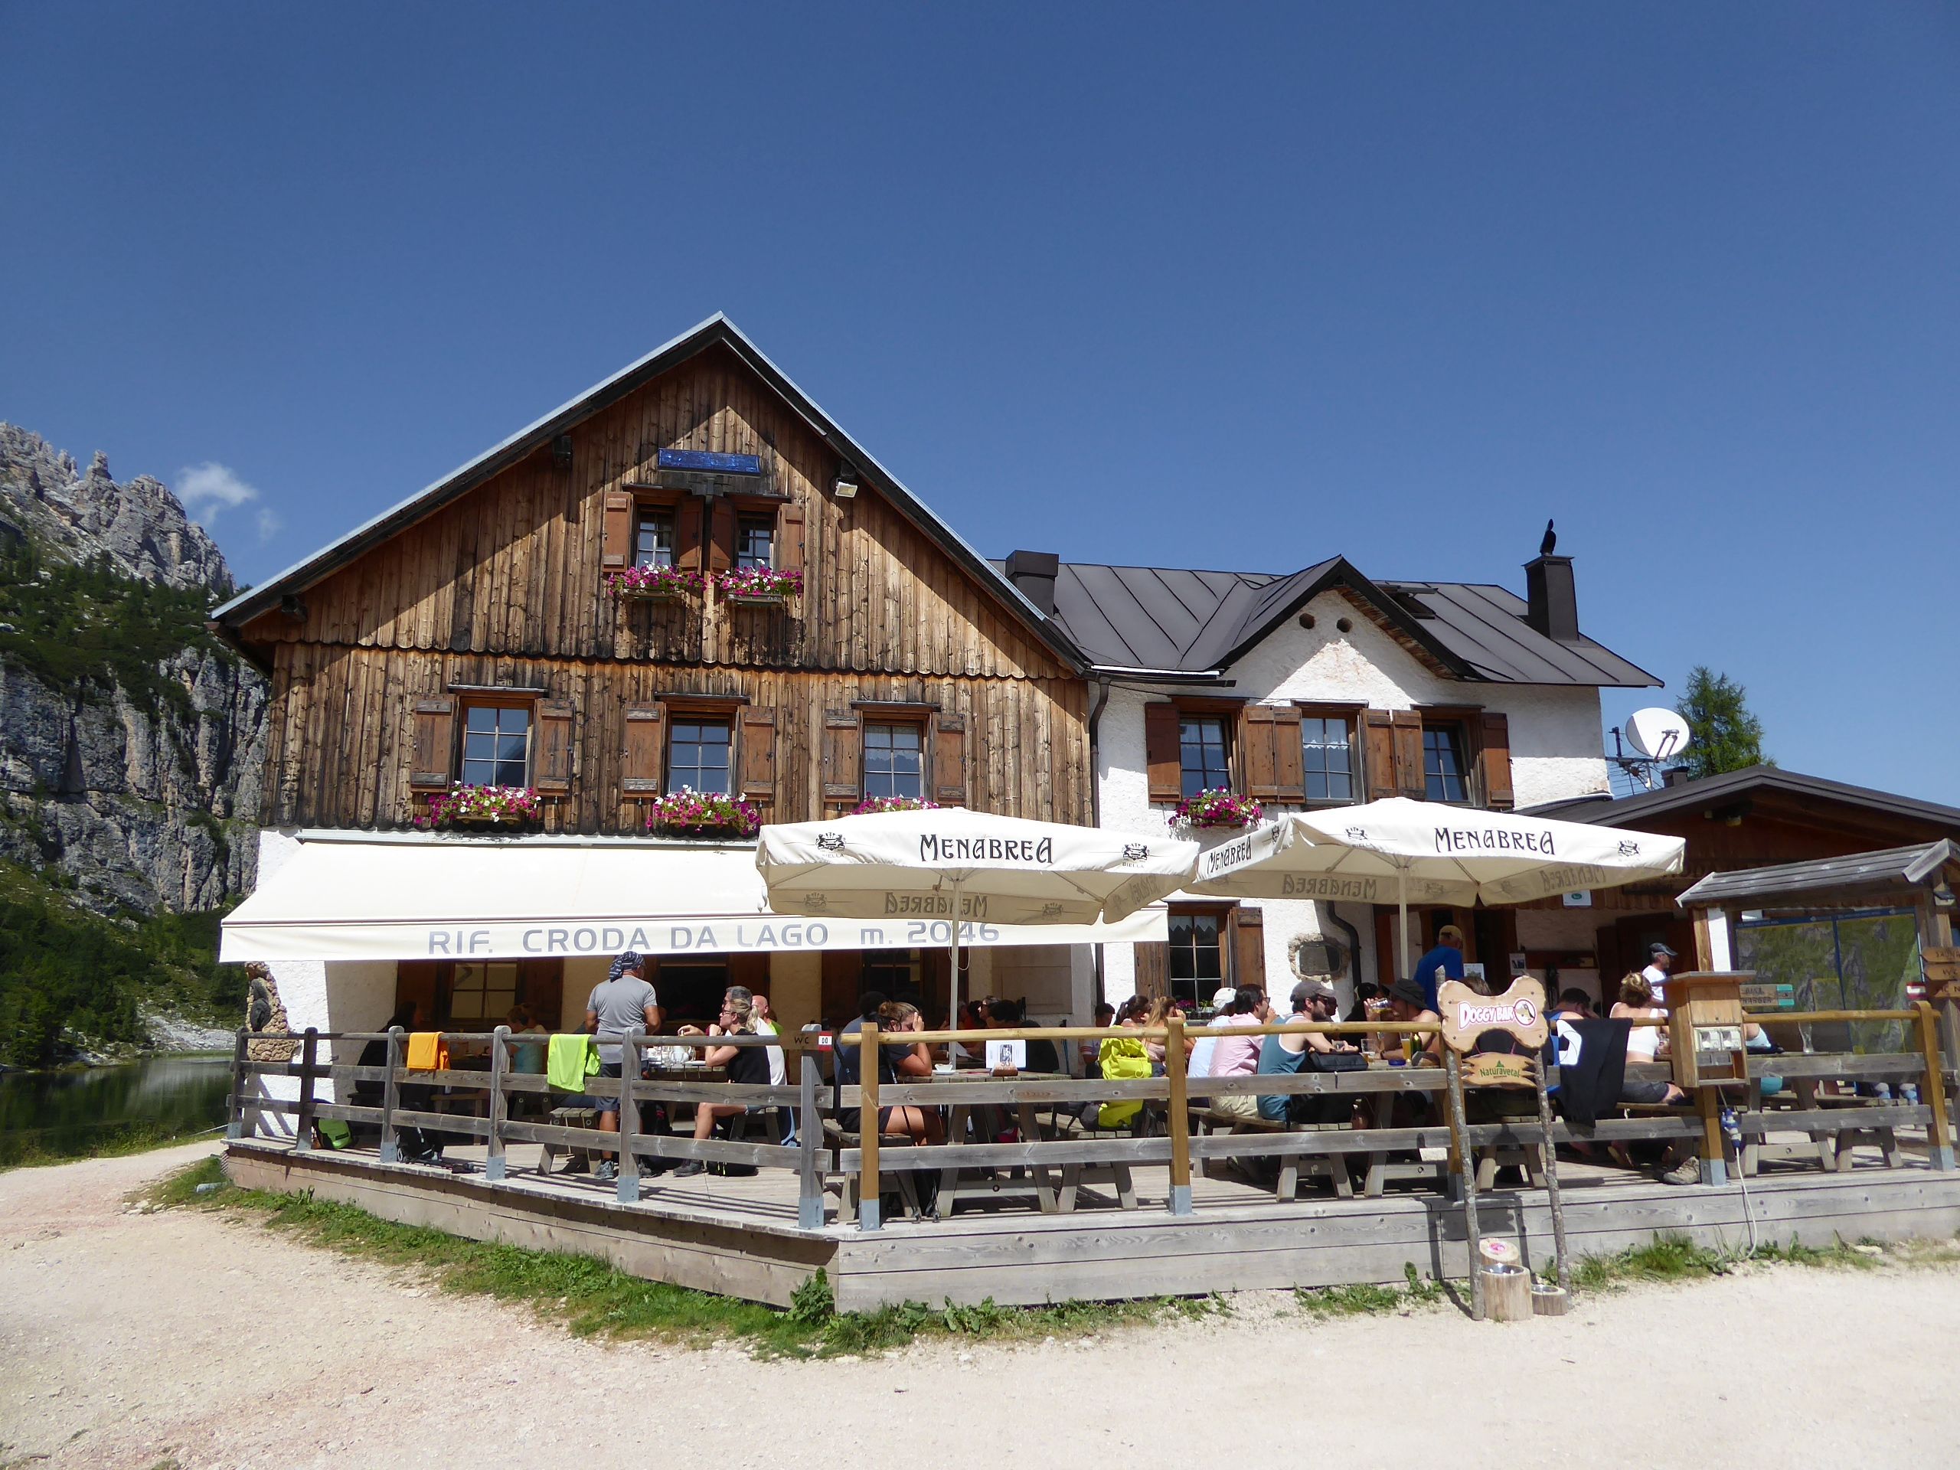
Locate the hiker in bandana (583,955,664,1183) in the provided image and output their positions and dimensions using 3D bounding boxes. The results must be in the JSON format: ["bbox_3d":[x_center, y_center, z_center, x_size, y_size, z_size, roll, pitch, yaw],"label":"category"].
[{"bbox_3d":[-2.764,2.543,10.988,0.580,1.720,0.360,-2,-11,6],"label":"hiker in bandana"}]

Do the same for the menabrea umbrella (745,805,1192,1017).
[{"bbox_3d":[-0.168,1.973,11.191,3.000,2.860,3.000,1,-12,-8],"label":"menabrea umbrella"}]

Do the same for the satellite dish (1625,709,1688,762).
[{"bbox_3d":[9.561,0.000,19.973,0.900,0.830,0.400,0,-29,-2],"label":"satellite dish"}]

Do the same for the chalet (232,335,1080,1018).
[{"bbox_3d":[-4.394,0.502,20.960,10.200,9.800,9.600,2,-12,-12],"label":"chalet"}]

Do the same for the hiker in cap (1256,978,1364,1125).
[{"bbox_3d":[2.277,2.412,9.812,0.800,1.400,0.520,2,-12,-13],"label":"hiker in cap"}]

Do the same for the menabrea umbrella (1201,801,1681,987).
[{"bbox_3d":[3.703,2.026,12.028,3.050,3.000,3.050,1,-12,-8],"label":"menabrea umbrella"}]

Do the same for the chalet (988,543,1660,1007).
[{"bbox_3d":[4.500,1.265,21.703,8.400,8.400,7.500,2,-12,-12],"label":"chalet"}]

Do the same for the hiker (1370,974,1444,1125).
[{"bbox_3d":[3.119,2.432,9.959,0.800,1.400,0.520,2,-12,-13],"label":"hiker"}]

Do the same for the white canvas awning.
[{"bbox_3d":[-2.790,1.665,15.334,9.300,1.550,2.650,2,-12,-12],"label":"white canvas awning"}]

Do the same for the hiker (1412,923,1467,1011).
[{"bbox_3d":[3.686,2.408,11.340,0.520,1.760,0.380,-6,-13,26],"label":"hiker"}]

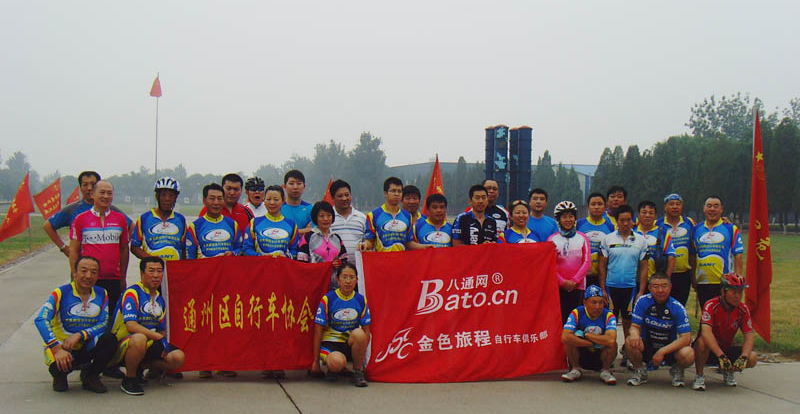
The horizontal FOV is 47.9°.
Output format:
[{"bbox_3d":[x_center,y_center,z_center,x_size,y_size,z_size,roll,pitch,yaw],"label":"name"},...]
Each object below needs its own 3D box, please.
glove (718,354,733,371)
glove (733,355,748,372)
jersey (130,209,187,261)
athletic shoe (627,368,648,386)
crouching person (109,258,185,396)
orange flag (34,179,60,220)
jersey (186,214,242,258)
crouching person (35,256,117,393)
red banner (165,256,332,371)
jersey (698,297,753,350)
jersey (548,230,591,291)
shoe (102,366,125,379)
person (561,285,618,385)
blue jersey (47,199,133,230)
[{"bbox_3d":[2.907,1.389,8.050,0.120,0.160,0.100,1,0,11],"label":"glove"},{"bbox_3d":[3.041,1.398,8.050,0.130,0.150,0.100,1,0,11],"label":"glove"},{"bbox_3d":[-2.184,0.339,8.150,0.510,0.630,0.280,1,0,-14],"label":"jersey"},{"bbox_3d":[2.223,1.580,8.400,0.110,0.130,0.280,1,0,38],"label":"athletic shoe"},{"bbox_3d":[-2.067,0.958,7.448,0.580,1.090,0.720,1,0,-24],"label":"crouching person"},{"bbox_3d":[-13.689,-0.330,35.000,1.050,1.500,0.250,1,0,-21],"label":"orange flag"},{"bbox_3d":[-1.698,0.362,8.250,0.500,0.620,0.320,1,0,-18],"label":"jersey"},{"bbox_3d":[-2.700,0.949,7.500,0.670,1.070,0.750,1,0,-14],"label":"crouching person"},{"bbox_3d":[-1.307,0.930,7.800,1.460,1.000,0.100,1,0,-10],"label":"red banner"},{"bbox_3d":[3.070,1.111,8.450,0.470,0.530,0.360,1,0,-2],"label":"jersey"},{"bbox_3d":[1.660,0.517,8.800,0.440,0.600,0.300,1,0,7],"label":"jersey"},{"bbox_3d":[-2.570,1.483,8.100,0.105,0.110,0.280,2,0,-43],"label":"shoe"},{"bbox_3d":[1.766,1.174,8.400,0.530,0.870,0.700,1,0,10],"label":"person"},{"bbox_3d":[-2.781,0.238,8.100,0.740,0.620,0.300,1,0,-14],"label":"blue jersey"}]

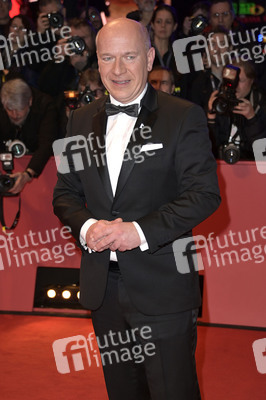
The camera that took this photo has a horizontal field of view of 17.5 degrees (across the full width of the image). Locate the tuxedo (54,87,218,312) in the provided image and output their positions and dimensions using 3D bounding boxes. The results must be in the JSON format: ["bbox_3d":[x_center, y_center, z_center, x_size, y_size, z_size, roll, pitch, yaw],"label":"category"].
[{"bbox_3d":[0.010,0.006,2.744,0.560,0.740,0.390,4,10,24],"label":"tuxedo"}]

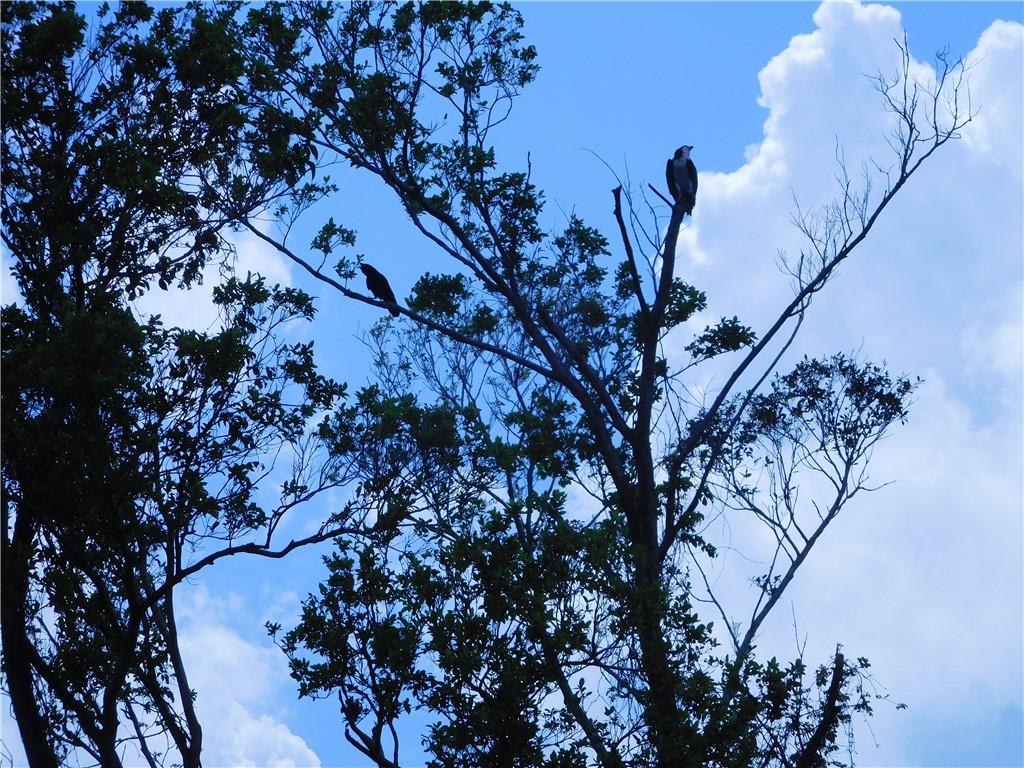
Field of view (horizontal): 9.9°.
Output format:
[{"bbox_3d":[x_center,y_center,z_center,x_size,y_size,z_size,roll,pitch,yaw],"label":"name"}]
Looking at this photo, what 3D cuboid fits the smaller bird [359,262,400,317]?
[{"bbox_3d":[-0.889,-0.639,40.000,0.280,0.355,0.140,-3,-17,11],"label":"smaller bird"}]

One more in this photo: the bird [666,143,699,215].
[{"bbox_3d":[1.167,-1.393,40.500,0.210,0.460,0.240,2,-17,-5],"label":"bird"}]

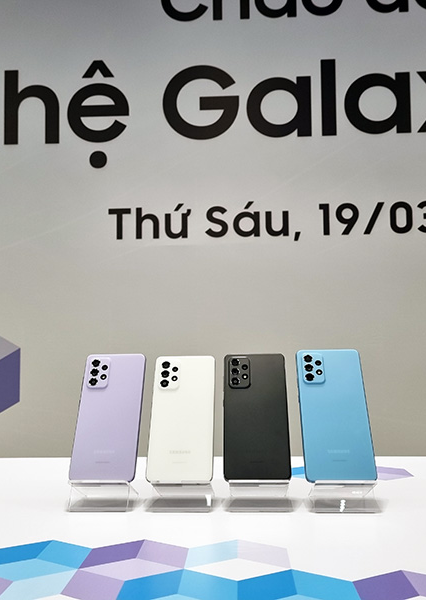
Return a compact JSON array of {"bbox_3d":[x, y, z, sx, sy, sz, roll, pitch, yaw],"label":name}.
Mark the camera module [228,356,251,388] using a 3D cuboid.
[{"bbox_3d":[0.033,0.089,0.740,0.028,0.043,0.003,-2,-35,4],"label":"camera module"}]

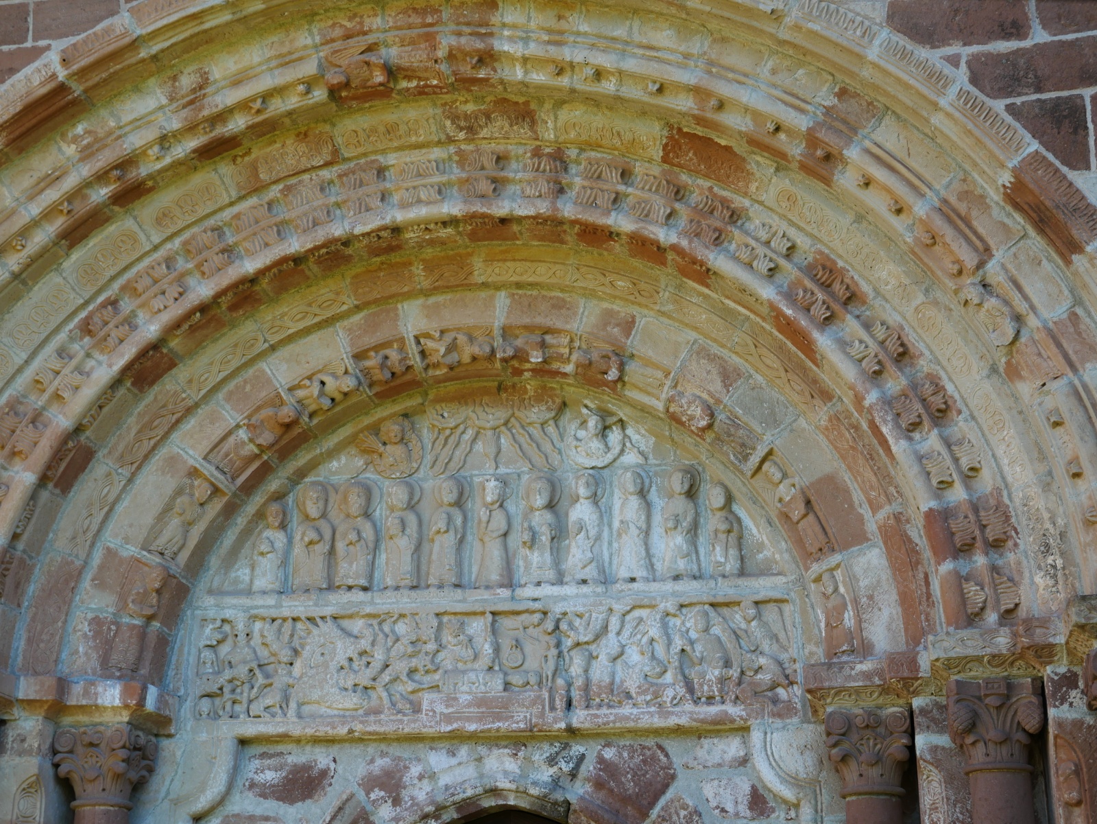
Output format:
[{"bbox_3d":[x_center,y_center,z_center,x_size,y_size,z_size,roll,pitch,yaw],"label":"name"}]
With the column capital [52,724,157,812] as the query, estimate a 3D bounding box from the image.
[{"bbox_3d":[-1.502,1.205,7.500,0.265,0.275,0.270,-2,-13,7],"label":"column capital"}]

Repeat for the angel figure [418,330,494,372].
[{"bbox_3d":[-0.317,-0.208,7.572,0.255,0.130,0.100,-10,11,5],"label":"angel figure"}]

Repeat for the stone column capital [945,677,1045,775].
[{"bbox_3d":[1.365,0.955,6.775,0.275,0.275,0.275,-2,-13,7],"label":"stone column capital"}]

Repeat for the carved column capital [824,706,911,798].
[{"bbox_3d":[1.037,1.102,7.206,0.265,0.280,0.265,-2,-13,7],"label":"carved column capital"}]

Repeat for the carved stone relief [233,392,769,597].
[{"bbox_3d":[-0.176,0.284,7.655,1.870,0.690,0.140,-2,-13,7],"label":"carved stone relief"}]

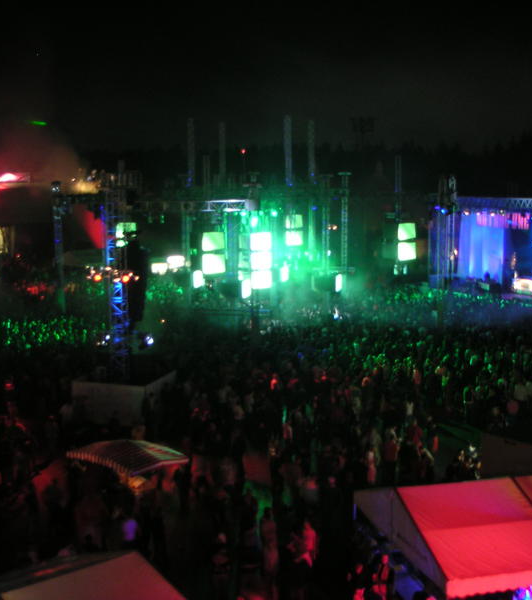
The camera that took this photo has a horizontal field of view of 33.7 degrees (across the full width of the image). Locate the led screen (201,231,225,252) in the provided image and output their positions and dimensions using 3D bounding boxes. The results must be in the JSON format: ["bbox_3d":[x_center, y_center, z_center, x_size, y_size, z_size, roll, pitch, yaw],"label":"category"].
[{"bbox_3d":[-3.329,-3.711,56.000,1.500,1.200,0.200,-3,7,-20],"label":"led screen"}]

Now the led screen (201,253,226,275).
[{"bbox_3d":[-3.297,-2.296,56.000,1.500,1.220,0.200,-3,7,-20],"label":"led screen"}]

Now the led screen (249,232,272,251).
[{"bbox_3d":[-0.325,-3.777,57.000,1.500,1.170,0.200,-4,7,-22],"label":"led screen"}]

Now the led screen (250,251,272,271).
[{"bbox_3d":[-0.305,-2.544,57.000,1.500,1.170,0.200,-4,7,-22],"label":"led screen"}]

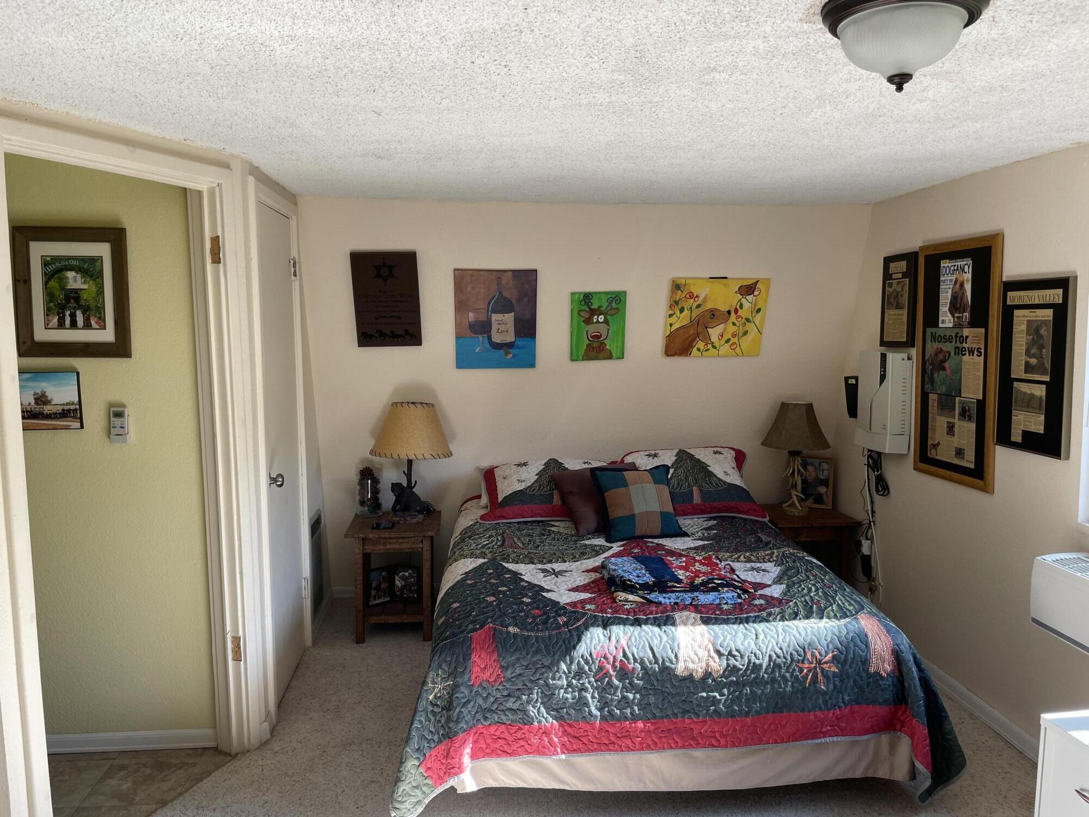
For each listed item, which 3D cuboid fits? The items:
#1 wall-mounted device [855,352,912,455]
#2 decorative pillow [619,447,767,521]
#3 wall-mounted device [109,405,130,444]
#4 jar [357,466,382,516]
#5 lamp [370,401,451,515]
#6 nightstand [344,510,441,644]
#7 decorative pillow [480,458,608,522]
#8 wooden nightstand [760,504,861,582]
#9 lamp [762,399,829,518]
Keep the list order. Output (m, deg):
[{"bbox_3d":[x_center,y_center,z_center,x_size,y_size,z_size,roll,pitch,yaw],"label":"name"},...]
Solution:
[{"bbox_3d":[1.588,-0.038,3.843,0.107,0.460,0.305,0,7,-5],"label":"wall-mounted device"},{"bbox_3d":[0.733,0.386,4.218,0.730,0.450,0.180,0,-38,-2],"label":"decorative pillow"},{"bbox_3d":[-1.466,0.054,2.816,0.060,0.137,0.030,0,7,-5],"label":"wall-mounted device"},{"bbox_3d":[-0.910,0.427,4.248,0.133,0.236,0.133,0,7,-5],"label":"jar"},{"bbox_3d":[-0.669,0.270,4.101,0.410,0.585,0.410,0,7,-5],"label":"lamp"},{"bbox_3d":[-0.736,0.837,4.089,0.440,0.540,0.445,0,7,-5],"label":"nightstand"},{"bbox_3d":[0.046,0.410,4.200,0.760,0.170,0.420,0,52,-5],"label":"decorative pillow"},{"bbox_3d":[1.339,0.816,4.321,0.440,0.540,0.440,0,7,-5],"label":"wooden nightstand"},{"bbox_3d":[1.312,0.262,4.267,0.360,0.572,0.360,0,7,-5],"label":"lamp"}]

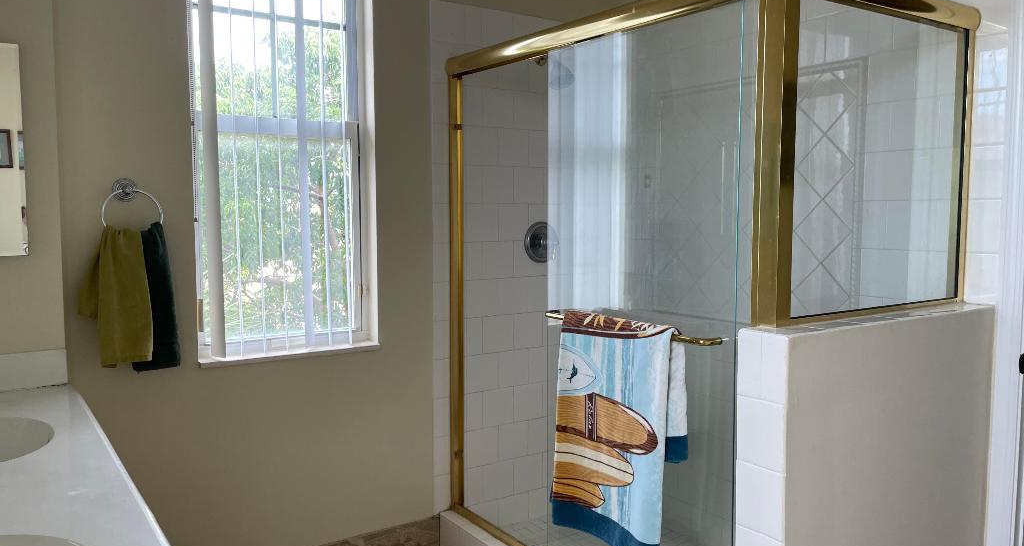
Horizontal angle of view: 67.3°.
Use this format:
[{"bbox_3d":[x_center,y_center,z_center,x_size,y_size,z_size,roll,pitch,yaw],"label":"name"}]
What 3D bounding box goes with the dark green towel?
[{"bbox_3d":[-1.107,0.072,2.380,0.143,0.463,0.080,-3,5,-35],"label":"dark green towel"}]

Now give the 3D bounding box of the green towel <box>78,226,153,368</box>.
[{"bbox_3d":[-1.194,0.070,2.313,0.196,0.427,0.090,-3,5,-35],"label":"green towel"}]

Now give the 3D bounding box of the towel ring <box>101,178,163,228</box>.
[{"bbox_3d":[-1.157,-0.189,2.342,0.171,0.198,0.065,-3,5,-35],"label":"towel ring"}]

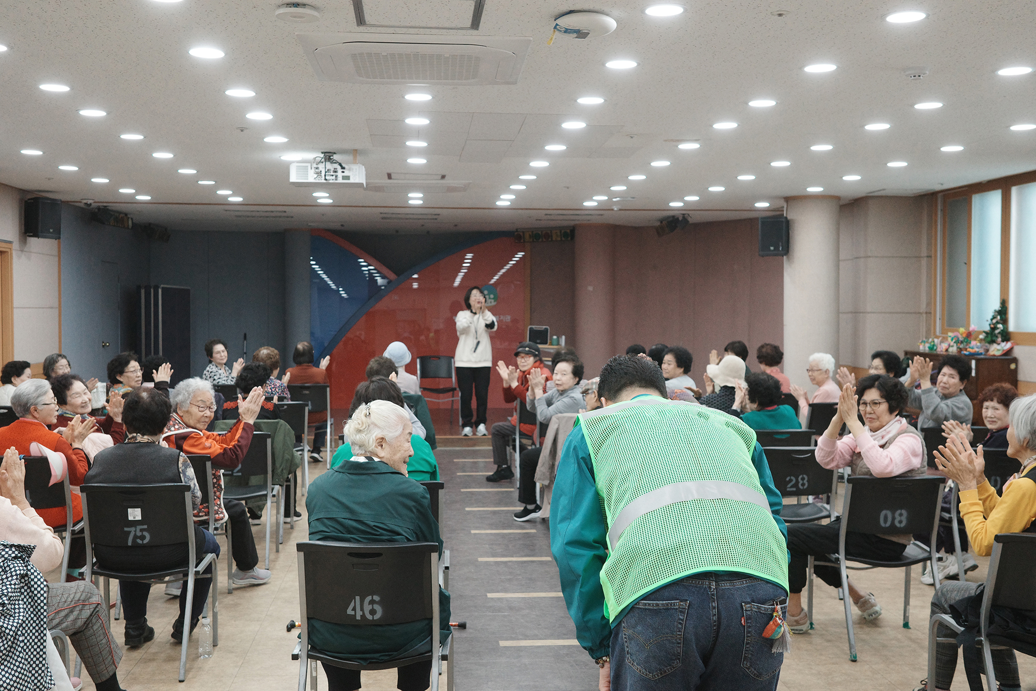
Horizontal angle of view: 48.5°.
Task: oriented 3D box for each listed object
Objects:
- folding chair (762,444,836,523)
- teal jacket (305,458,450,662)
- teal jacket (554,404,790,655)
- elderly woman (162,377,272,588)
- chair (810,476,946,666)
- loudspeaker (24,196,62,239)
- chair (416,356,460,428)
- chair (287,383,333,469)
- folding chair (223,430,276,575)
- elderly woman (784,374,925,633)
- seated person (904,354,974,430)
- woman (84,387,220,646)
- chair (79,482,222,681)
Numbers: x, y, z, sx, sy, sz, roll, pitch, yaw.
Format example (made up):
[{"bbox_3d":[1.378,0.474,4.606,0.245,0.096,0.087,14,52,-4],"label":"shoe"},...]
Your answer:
[{"bbox_3d":[1.426,0.918,6.301,0.490,0.785,0.540,0,2,-8],"label":"folding chair"},{"bbox_3d":[-0.463,0.701,3.829,0.465,0.670,0.400,0,2,3],"label":"teal jacket"},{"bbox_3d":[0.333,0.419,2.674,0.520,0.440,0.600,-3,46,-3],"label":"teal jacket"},{"bbox_3d":[-1.533,0.733,5.946,0.660,1.155,0.520,-1,2,-28],"label":"elderly woman"},{"bbox_3d":[1.637,0.975,5.271,0.505,0.790,0.535,0,2,-1],"label":"chair"},{"bbox_3d":[-4.378,-1.175,10.579,0.240,0.370,0.240,6,5,32],"label":"loudspeaker"},{"bbox_3d":[-0.962,0.553,13.824,0.490,0.785,0.540,0,2,-9],"label":"chair"},{"bbox_3d":[-2.003,0.756,11.099,0.490,0.785,0.540,0,2,-6],"label":"chair"},{"bbox_3d":[-1.727,0.912,6.957,0.505,0.790,0.535,0,2,-6],"label":"folding chair"},{"bbox_3d":[1.529,0.744,5.354,0.620,1.245,0.480,0,2,-18],"label":"elderly woman"},{"bbox_3d":[2.677,0.670,7.444,0.670,1.225,0.550,0,2,2],"label":"seated person"},{"bbox_3d":[-1.631,0.760,5.153,0.510,1.210,0.640,0,2,1],"label":"woman"},{"bbox_3d":[-1.595,0.977,4.947,0.505,0.790,0.535,0,2,-2],"label":"chair"}]

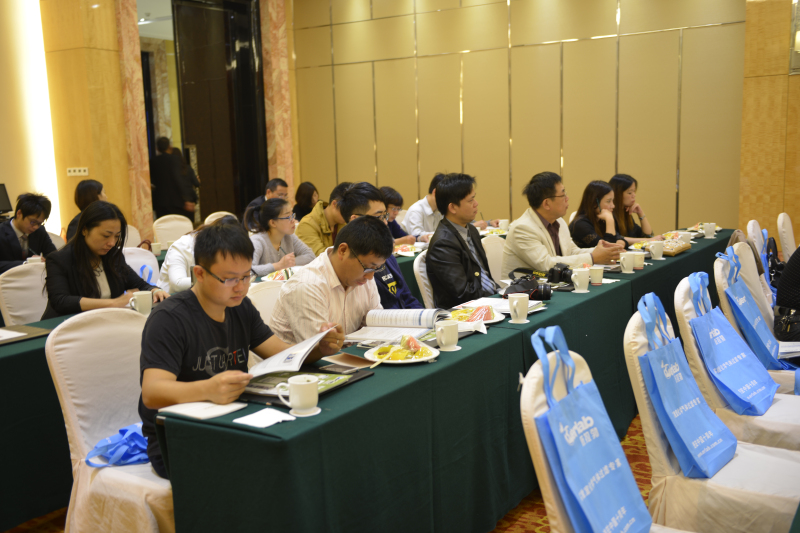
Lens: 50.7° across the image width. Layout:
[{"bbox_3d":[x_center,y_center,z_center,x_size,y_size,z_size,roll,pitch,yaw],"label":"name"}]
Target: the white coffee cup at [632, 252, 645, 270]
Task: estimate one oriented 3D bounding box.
[{"bbox_3d":[1.410,-0.029,4.979,0.076,0.091,0.076,-2,7,0],"label":"white coffee cup"}]

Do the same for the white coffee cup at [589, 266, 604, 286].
[{"bbox_3d":[1.032,0.055,4.425,0.076,0.091,0.076,-2,7,0],"label":"white coffee cup"}]

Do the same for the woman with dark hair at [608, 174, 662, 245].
[{"bbox_3d":[1.840,-0.058,6.391,0.720,1.260,0.520,3,9,32],"label":"woman with dark hair"}]

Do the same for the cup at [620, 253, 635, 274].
[{"bbox_3d":[1.247,-0.015,4.617,0.088,0.104,0.116,4,10,35],"label":"cup"}]

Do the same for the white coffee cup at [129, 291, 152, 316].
[{"bbox_3d":[-1.120,0.162,3.648,0.080,0.097,0.106,4,10,36],"label":"white coffee cup"}]

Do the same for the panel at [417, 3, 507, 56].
[{"bbox_3d":[0.705,-2.718,9.766,1.224,0.482,0.040,4,10,34],"label":"panel"}]

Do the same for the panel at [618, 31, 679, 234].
[{"bbox_3d":[2.881,-1.330,9.784,0.718,2.687,0.060,3,9,32],"label":"panel"}]

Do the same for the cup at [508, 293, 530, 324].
[{"bbox_3d":[0.483,0.176,3.448,0.088,0.107,0.116,2,9,26],"label":"cup"}]

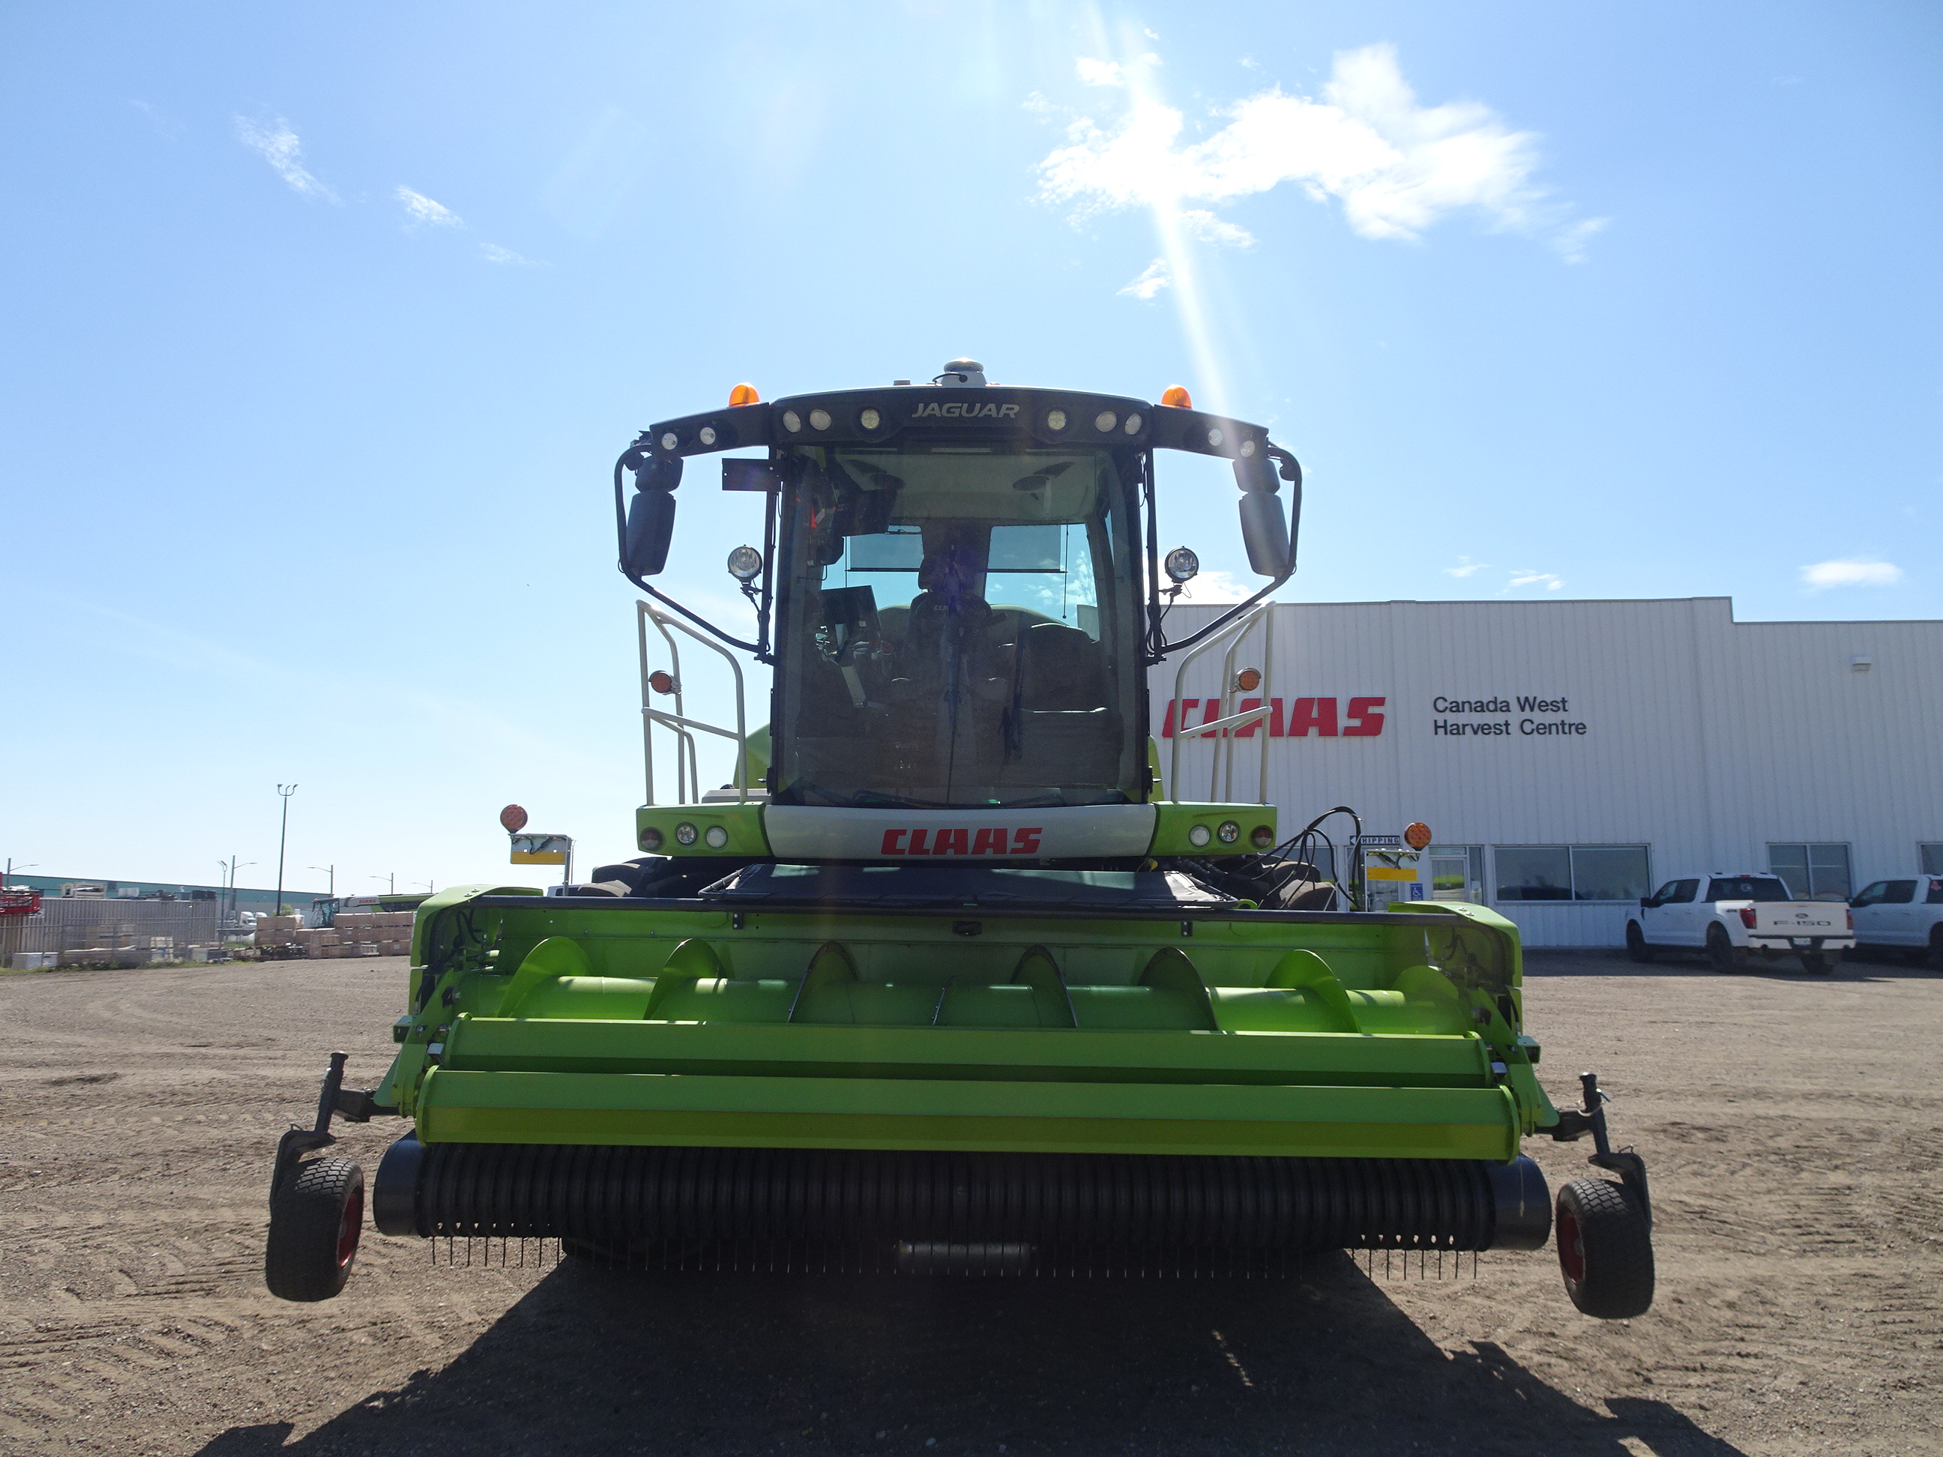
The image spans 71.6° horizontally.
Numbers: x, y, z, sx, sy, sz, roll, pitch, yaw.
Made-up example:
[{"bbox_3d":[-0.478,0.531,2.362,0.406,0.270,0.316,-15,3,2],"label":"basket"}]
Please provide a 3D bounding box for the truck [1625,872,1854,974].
[{"bbox_3d":[16.046,4.129,28.731,2.120,1.960,5.900,0,-7,2],"label":"truck"}]

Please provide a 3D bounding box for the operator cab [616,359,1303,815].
[{"bbox_3d":[-0.065,-0.502,6.510,2.830,1.930,1.900,0,-7,-1],"label":"operator cab"}]

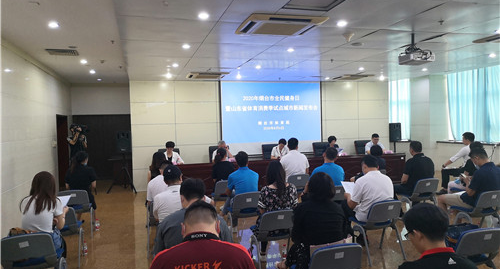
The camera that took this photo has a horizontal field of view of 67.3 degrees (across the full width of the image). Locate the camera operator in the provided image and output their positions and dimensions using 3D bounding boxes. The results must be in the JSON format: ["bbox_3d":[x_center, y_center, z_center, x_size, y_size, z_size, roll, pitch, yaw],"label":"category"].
[{"bbox_3d":[-4.640,0.652,10.153,0.500,1.780,0.600,0,2,44],"label":"camera operator"}]

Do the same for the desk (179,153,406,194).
[{"bbox_3d":[0.875,1.014,9.583,6.300,0.760,0.600,-2,2,-11],"label":"desk"}]

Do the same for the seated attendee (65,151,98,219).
[{"bbox_3d":[-2.698,0.927,6.109,0.540,1.320,0.800,-2,1,-4],"label":"seated attendee"}]

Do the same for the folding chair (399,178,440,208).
[{"bbox_3d":[2.766,1.072,6.144,0.520,0.740,0.520,-2,1,-20],"label":"folding chair"}]

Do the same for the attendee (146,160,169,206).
[{"bbox_3d":[-1.190,0.962,5.288,0.500,1.220,0.780,-2,1,-16],"label":"attendee"}]

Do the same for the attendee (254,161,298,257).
[{"bbox_3d":[0.287,0.920,4.491,0.470,1.260,0.720,-2,2,-16],"label":"attendee"}]

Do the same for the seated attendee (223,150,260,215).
[{"bbox_3d":[-0.141,0.891,5.540,0.500,1.295,0.780,-2,1,-16],"label":"seated attendee"}]

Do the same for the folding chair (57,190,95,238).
[{"bbox_3d":[-2.736,1.232,5.904,0.530,0.740,0.530,-2,1,-16],"label":"folding chair"}]

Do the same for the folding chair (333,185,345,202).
[{"bbox_3d":[1.237,1.120,5.860,0.540,0.730,0.560,-2,2,-16],"label":"folding chair"}]

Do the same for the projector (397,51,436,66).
[{"bbox_3d":[2.414,-1.095,5.434,0.385,0.110,0.295,-2,1,-16],"label":"projector"}]

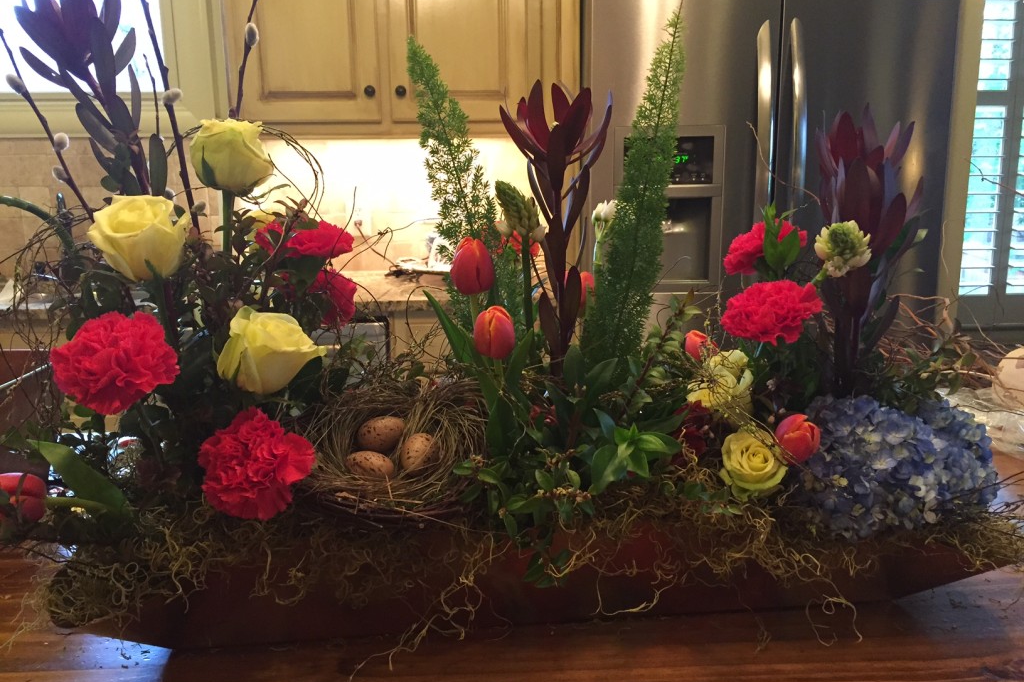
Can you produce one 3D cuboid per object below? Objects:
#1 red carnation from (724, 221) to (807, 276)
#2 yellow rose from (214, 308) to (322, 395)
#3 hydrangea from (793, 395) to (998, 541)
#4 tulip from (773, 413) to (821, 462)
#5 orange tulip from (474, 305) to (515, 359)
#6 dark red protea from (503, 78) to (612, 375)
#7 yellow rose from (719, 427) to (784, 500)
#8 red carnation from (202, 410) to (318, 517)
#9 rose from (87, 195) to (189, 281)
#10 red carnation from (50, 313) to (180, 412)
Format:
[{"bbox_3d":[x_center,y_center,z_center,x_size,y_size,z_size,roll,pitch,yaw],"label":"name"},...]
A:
[{"bbox_3d":[0.198,-0.072,0.670,0.064,0.042,0.064,-9,12,0],"label":"red carnation"},{"bbox_3d":[-0.169,0.007,0.600,0.072,0.058,0.062,-4,11,-16],"label":"yellow rose"},{"bbox_3d":[0.299,0.097,0.670,0.150,0.102,0.130,4,12,25],"label":"hydrangea"},{"bbox_3d":[0.196,0.067,0.590,0.032,0.036,0.032,5,22,0],"label":"tulip"},{"bbox_3d":[-0.014,-0.007,0.665,0.031,0.042,0.031,-1,11,-1],"label":"orange tulip"},{"bbox_3d":[0.035,-0.092,0.680,0.087,0.222,0.078,0,11,3],"label":"dark red protea"},{"bbox_3d":[0.162,0.082,0.575,0.046,0.043,0.046,0,52,2],"label":"yellow rose"},{"bbox_3d":[-0.174,0.084,0.585,0.075,0.070,0.060,-4,12,-17],"label":"red carnation"},{"bbox_3d":[-0.234,-0.064,0.535,0.062,0.052,0.062,-7,19,0],"label":"rose"},{"bbox_3d":[-0.264,0.015,0.570,0.080,0.064,0.066,-6,12,-25],"label":"red carnation"}]

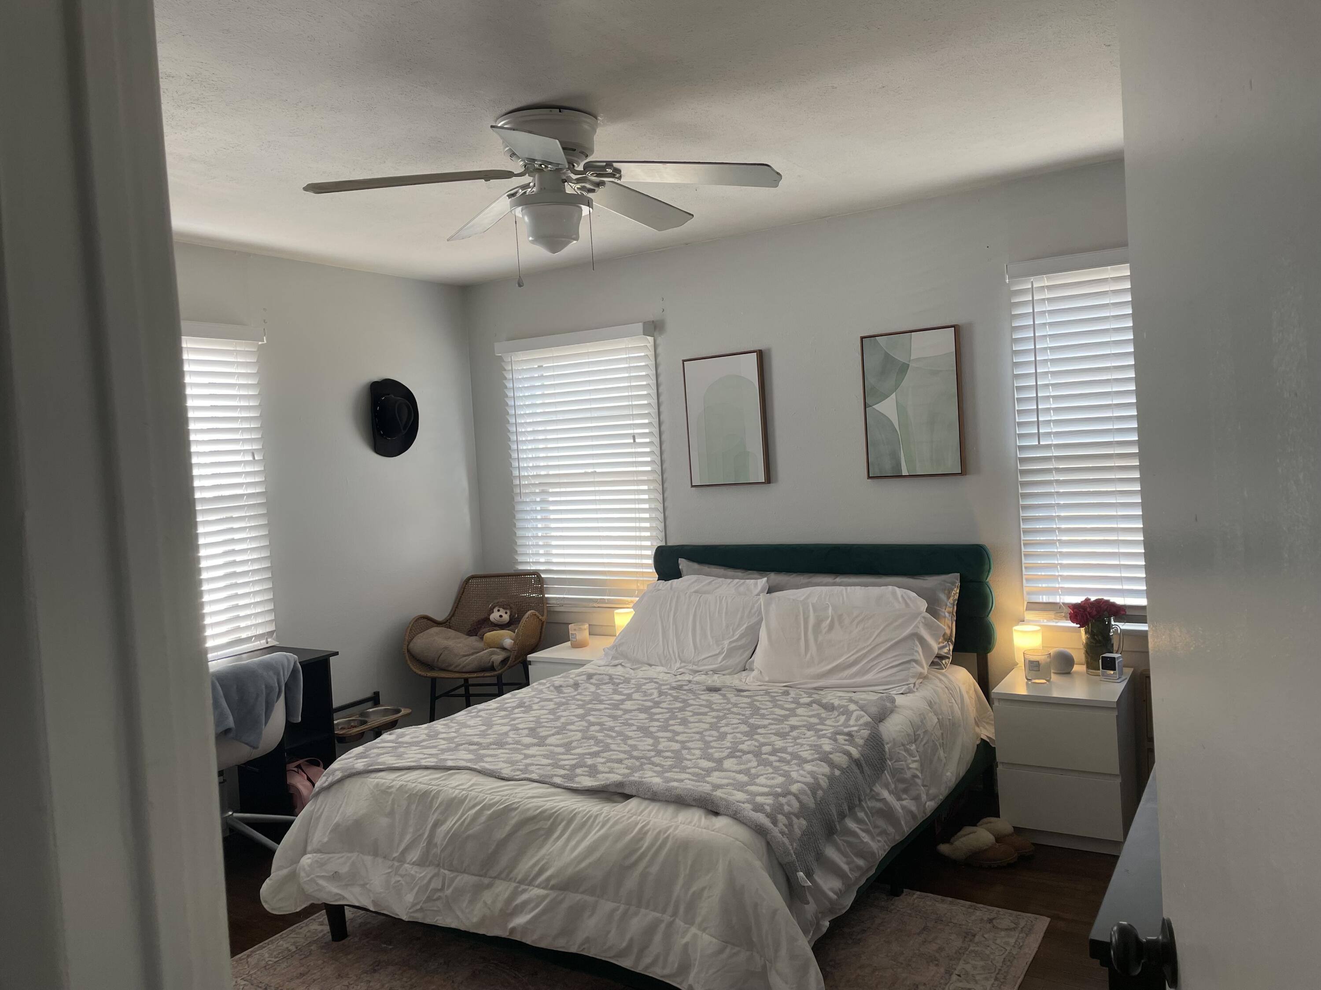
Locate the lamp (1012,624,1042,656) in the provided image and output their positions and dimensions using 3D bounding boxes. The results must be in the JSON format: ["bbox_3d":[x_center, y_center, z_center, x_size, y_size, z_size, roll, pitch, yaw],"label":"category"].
[{"bbox_3d":[1.427,0.599,3.872,0.112,0.145,0.112,-2,3,32],"label":"lamp"}]

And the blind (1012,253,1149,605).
[{"bbox_3d":[1.794,-0.231,3.668,0.910,1.360,0.070,-2,3,32],"label":"blind"}]

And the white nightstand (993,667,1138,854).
[{"bbox_3d":[1.497,0.955,3.655,0.400,0.550,0.480,-2,3,31],"label":"white nightstand"}]

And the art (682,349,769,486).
[{"bbox_3d":[0.305,-0.344,4.603,0.400,0.605,0.035,-2,3,32],"label":"art"}]

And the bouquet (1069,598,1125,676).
[{"bbox_3d":[1.618,0.524,3.696,0.215,0.286,0.185,-2,3,32],"label":"bouquet"}]

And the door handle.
[{"bbox_3d":[0.503,0.478,1.039,0.060,0.067,0.066,-3,3,17],"label":"door handle"}]

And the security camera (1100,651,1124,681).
[{"bbox_3d":[1.649,0.631,3.621,0.066,0.088,0.066,-1,4,40],"label":"security camera"}]

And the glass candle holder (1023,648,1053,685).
[{"bbox_3d":[1.401,0.637,3.675,0.100,0.100,0.100,-2,3,32],"label":"glass candle holder"}]

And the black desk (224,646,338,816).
[{"bbox_3d":[-1.758,1.056,3.730,0.451,0.742,1.050,-2,3,32],"label":"black desk"}]

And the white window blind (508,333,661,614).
[{"bbox_3d":[-0.406,-0.107,5.021,0.920,1.354,0.070,-2,3,32],"label":"white window blind"}]

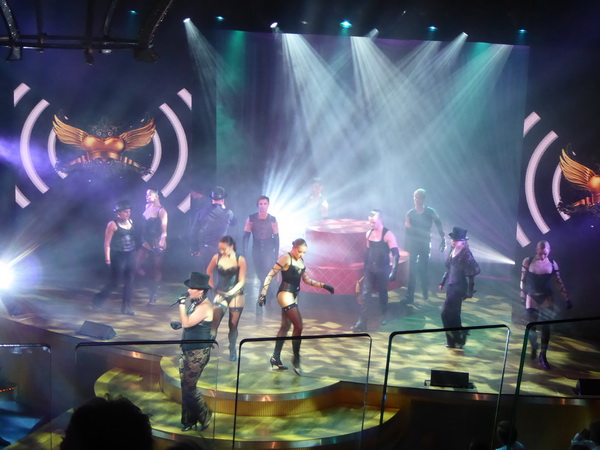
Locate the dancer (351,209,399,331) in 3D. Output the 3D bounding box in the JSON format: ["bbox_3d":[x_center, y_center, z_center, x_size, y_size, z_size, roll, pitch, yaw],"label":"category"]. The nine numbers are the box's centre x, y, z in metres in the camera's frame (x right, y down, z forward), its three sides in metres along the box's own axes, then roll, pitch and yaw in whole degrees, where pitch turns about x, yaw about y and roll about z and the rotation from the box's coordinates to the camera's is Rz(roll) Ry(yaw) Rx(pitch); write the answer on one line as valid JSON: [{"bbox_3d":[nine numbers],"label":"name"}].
[{"bbox_3d":[1.099,0.671,17.877,0.620,1.788,0.500,8,13,30],"label":"dancer"}]

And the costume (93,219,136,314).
[{"bbox_3d":[-2.808,0.598,18.418,0.500,1.480,0.520,-6,14,-33],"label":"costume"}]

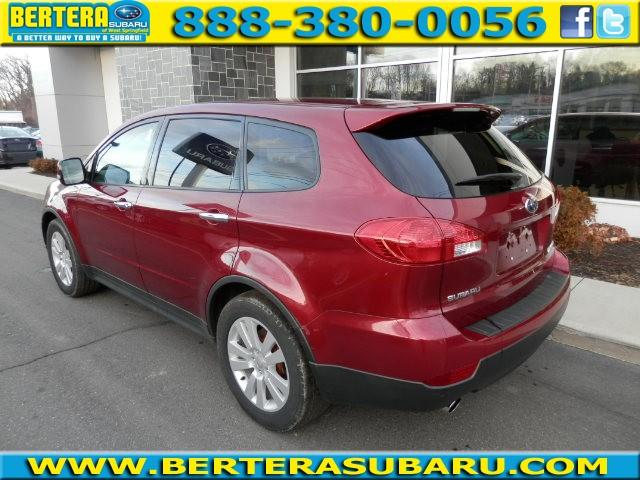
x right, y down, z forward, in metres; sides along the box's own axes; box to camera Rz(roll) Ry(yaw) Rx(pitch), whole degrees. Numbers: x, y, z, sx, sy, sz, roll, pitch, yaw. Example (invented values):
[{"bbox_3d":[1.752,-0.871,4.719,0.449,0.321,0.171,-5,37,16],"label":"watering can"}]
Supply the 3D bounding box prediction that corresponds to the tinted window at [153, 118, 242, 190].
[{"bbox_3d":[-0.674,-0.478,2.599,0.890,0.410,0.050,13,-3,42],"label":"tinted window"}]

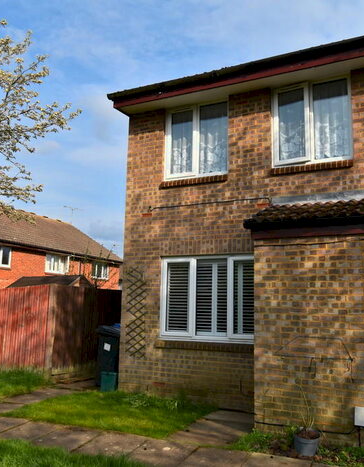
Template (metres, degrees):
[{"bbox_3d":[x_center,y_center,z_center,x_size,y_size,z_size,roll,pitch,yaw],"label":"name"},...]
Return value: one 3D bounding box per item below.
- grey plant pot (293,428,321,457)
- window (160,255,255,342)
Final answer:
[{"bbox_3d":[1.341,2.253,4.574,0.275,0.193,0.275,-3,-9,25],"label":"grey plant pot"},{"bbox_3d":[0.472,1.031,6.731,1.780,1.339,0.100,-3,-9,25],"label":"window"}]

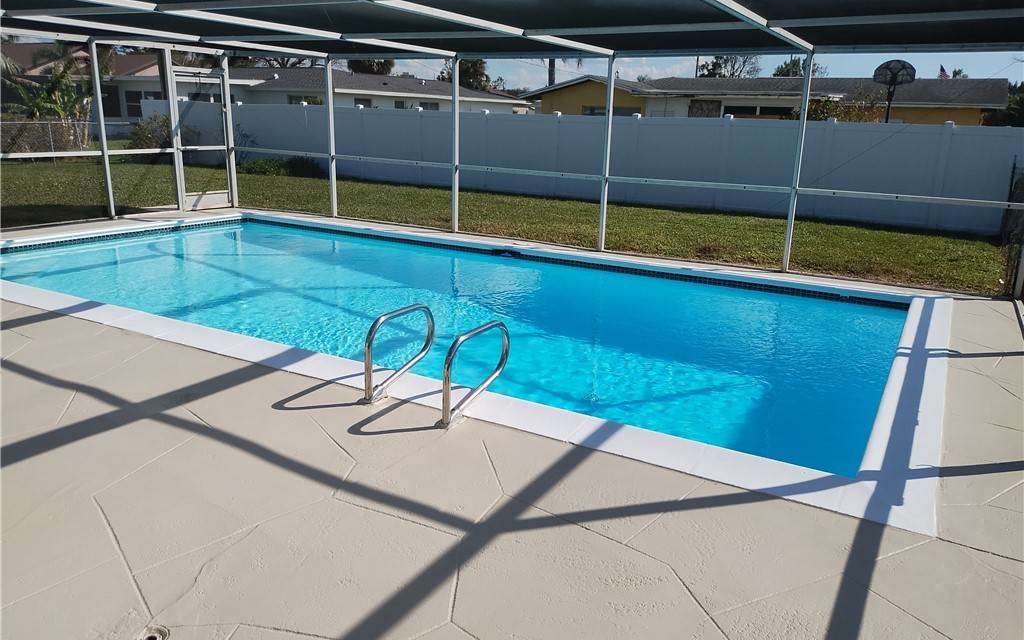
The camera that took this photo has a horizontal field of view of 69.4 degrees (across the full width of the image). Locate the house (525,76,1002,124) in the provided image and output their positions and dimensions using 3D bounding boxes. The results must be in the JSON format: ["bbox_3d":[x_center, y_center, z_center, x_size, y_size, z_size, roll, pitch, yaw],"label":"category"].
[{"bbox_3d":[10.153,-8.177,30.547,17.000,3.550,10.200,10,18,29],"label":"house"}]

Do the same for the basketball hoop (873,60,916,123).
[{"bbox_3d":[10.991,-5.692,21.570,1.120,3.550,1.250,10,17,27],"label":"basketball hoop"}]

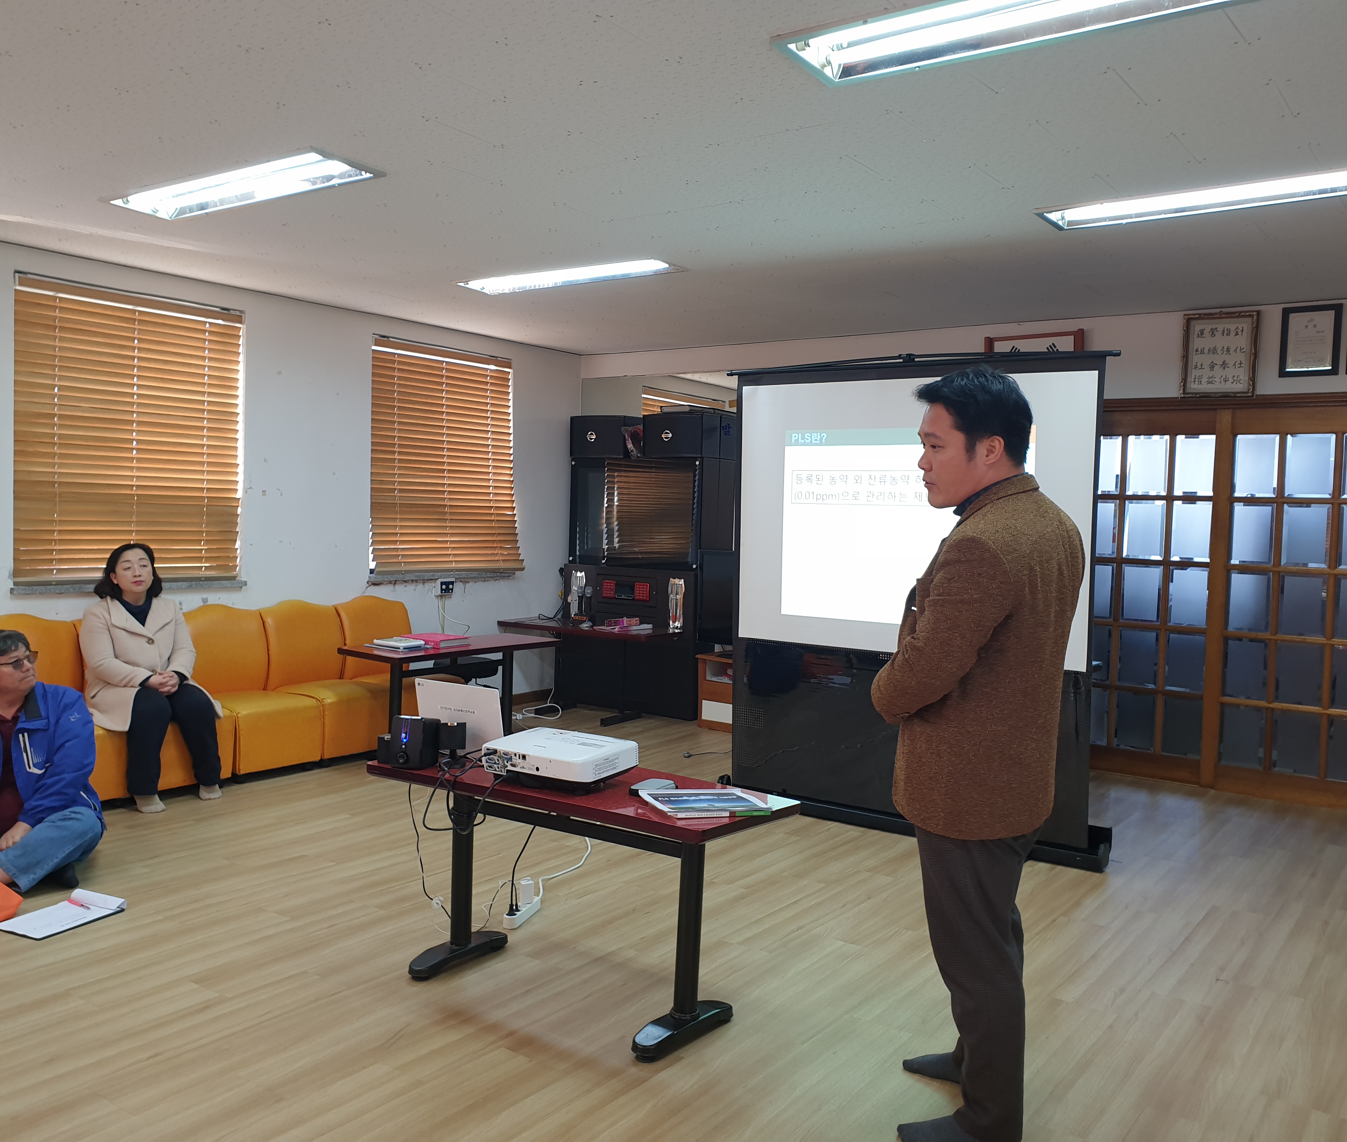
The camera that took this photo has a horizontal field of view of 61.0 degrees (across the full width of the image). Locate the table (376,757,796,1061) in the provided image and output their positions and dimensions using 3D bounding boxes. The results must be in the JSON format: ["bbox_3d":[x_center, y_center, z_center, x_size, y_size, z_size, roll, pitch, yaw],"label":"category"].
[{"bbox_3d":[-0.282,0.904,3.188,1.139,0.642,0.411,3,3,32],"label":"table"}]

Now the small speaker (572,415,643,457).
[{"bbox_3d":[-0.480,-0.947,8.155,0.482,0.293,0.220,3,3,35],"label":"small speaker"}]

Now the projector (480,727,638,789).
[{"bbox_3d":[-0.325,0.539,3.255,0.360,0.100,0.295,3,3,29],"label":"projector"}]

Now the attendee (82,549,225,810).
[{"bbox_3d":[-2.430,0.473,5.459,0.662,1.173,0.580,4,4,43],"label":"attendee"}]

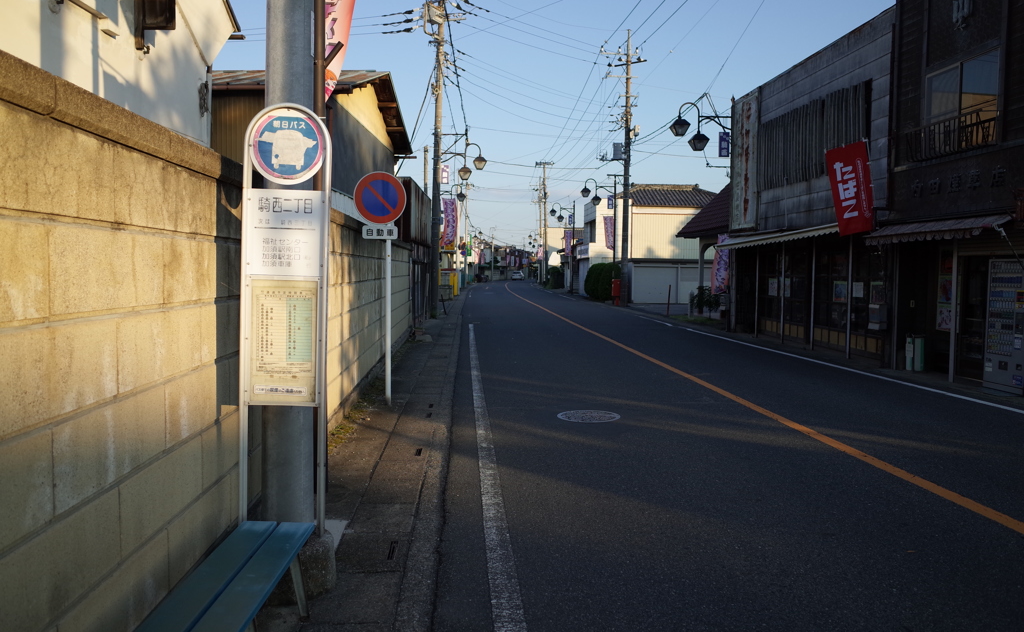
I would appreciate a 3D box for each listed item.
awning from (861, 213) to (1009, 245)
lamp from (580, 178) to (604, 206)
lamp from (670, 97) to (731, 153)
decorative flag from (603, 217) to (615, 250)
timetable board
[{"bbox_3d":[6.258,-1.280,11.880,0.450,0.370,3.200,0,3,-4],"label":"awning"},{"bbox_3d":[3.800,-5.889,37.801,1.080,1.270,0.520,0,3,-4],"label":"lamp"},{"bbox_3d":[4.970,-4.984,20.965,1.680,1.260,0.550,0,3,-4],"label":"lamp"},{"bbox_3d":[4.651,-3.966,38.072,0.520,1.600,0.060,0,3,-4],"label":"decorative flag"},{"bbox_3d":[-1.107,0.129,3.860,0.345,0.620,0.030,2,3,0],"label":"timetable board"}]

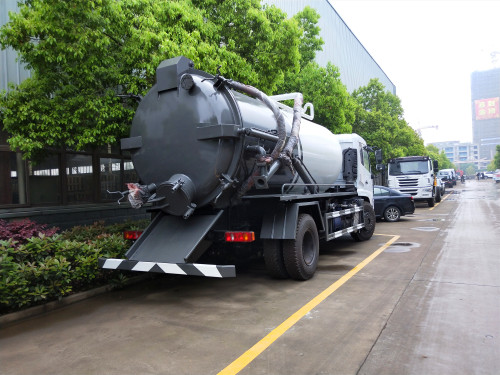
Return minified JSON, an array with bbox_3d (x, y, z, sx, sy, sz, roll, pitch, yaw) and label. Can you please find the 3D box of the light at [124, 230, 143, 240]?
[{"bbox_3d":[-1.829,0.744,5.610,0.420,0.140,0.090,-4,-1,32],"label":"light"}]

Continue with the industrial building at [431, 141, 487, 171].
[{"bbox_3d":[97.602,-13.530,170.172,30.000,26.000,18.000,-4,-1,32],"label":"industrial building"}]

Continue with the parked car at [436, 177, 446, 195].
[{"bbox_3d":[19.051,0.157,37.299,1.850,1.700,4.500,-4,-1,32],"label":"parked car"}]

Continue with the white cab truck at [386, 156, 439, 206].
[{"bbox_3d":[11.784,-0.273,25.212,2.500,2.980,8.200,-4,-1,32],"label":"white cab truck"}]

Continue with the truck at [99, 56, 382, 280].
[{"bbox_3d":[0.766,-0.213,8.014,2.550,3.450,7.700,-4,-1,32],"label":"truck"}]

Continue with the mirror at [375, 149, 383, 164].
[{"bbox_3d":[3.662,-0.895,10.190,0.220,0.460,0.140,-4,-1,32],"label":"mirror"}]

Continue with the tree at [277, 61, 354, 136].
[{"bbox_3d":[3.637,-2.362,17.995,4.600,7.790,4.600,-4,-1,32],"label":"tree"}]

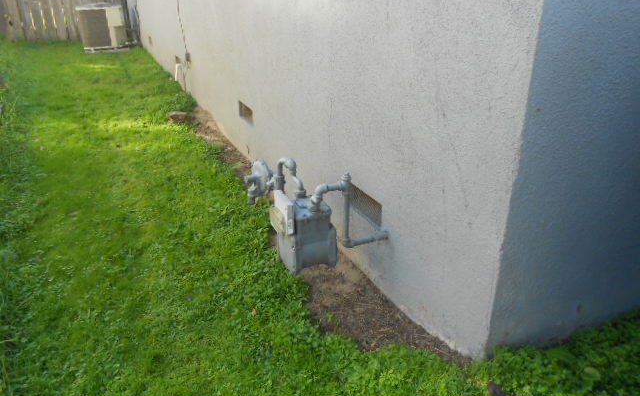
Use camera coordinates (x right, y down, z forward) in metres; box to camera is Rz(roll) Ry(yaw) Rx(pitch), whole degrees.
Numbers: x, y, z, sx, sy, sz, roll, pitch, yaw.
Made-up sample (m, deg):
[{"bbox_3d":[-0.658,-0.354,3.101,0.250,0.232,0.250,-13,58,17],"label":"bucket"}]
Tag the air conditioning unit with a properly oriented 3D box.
[{"bbox_3d":[-4.326,-3.381,9.526,0.792,0.784,0.756,-12,27,-23],"label":"air conditioning unit"}]

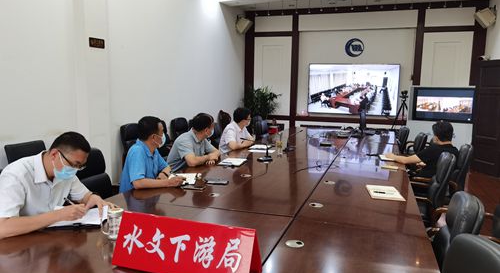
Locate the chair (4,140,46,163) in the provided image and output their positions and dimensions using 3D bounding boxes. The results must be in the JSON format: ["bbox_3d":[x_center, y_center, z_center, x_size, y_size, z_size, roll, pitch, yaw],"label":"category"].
[{"bbox_3d":[-1.480,0.563,2.847,0.650,1.030,0.580,3,7,18],"label":"chair"}]

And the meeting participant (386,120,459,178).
[{"bbox_3d":[1.553,0.450,3.472,0.560,1.220,0.780,-4,8,-38],"label":"meeting participant"}]

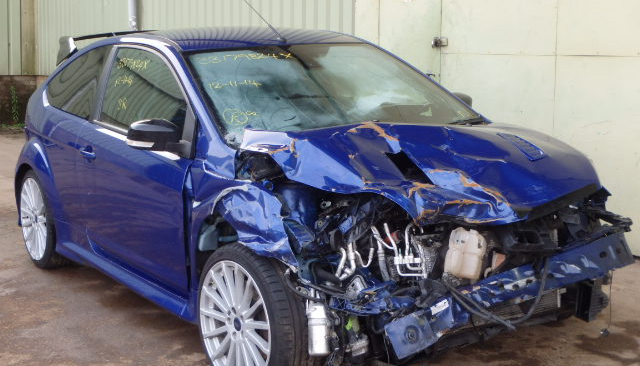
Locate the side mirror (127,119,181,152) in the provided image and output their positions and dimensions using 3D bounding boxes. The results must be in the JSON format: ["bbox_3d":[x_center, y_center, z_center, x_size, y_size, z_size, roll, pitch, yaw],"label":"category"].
[{"bbox_3d":[-0.722,-0.213,3.993,0.235,0.145,0.125,-8,12,-33],"label":"side mirror"}]

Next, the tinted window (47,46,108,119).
[{"bbox_3d":[-1.339,-0.594,5.179,0.060,0.420,0.960,26,-6,-30],"label":"tinted window"}]

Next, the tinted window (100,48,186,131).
[{"bbox_3d":[-0.827,-0.442,4.397,0.060,0.440,1.120,27,-8,-34],"label":"tinted window"}]

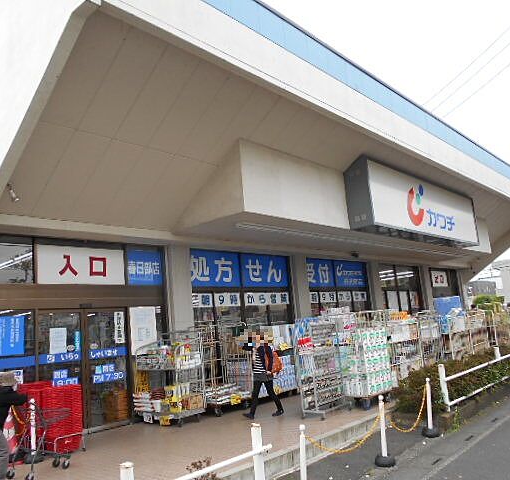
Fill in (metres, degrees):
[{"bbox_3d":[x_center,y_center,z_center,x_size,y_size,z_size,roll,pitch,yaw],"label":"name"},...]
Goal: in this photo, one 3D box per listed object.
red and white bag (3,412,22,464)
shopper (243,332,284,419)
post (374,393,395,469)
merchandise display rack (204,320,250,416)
[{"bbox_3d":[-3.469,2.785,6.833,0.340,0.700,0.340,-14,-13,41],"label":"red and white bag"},{"bbox_3d":[0.100,2.470,8.876,0.600,1.500,0.480,0,-11,-26],"label":"shopper"},{"bbox_3d":[1.579,2.328,5.939,0.240,0.798,0.240,-2,-10,0],"label":"post"},{"bbox_3d":[-0.695,2.612,9.886,0.660,1.720,1.000,-14,-14,41],"label":"merchandise display rack"}]

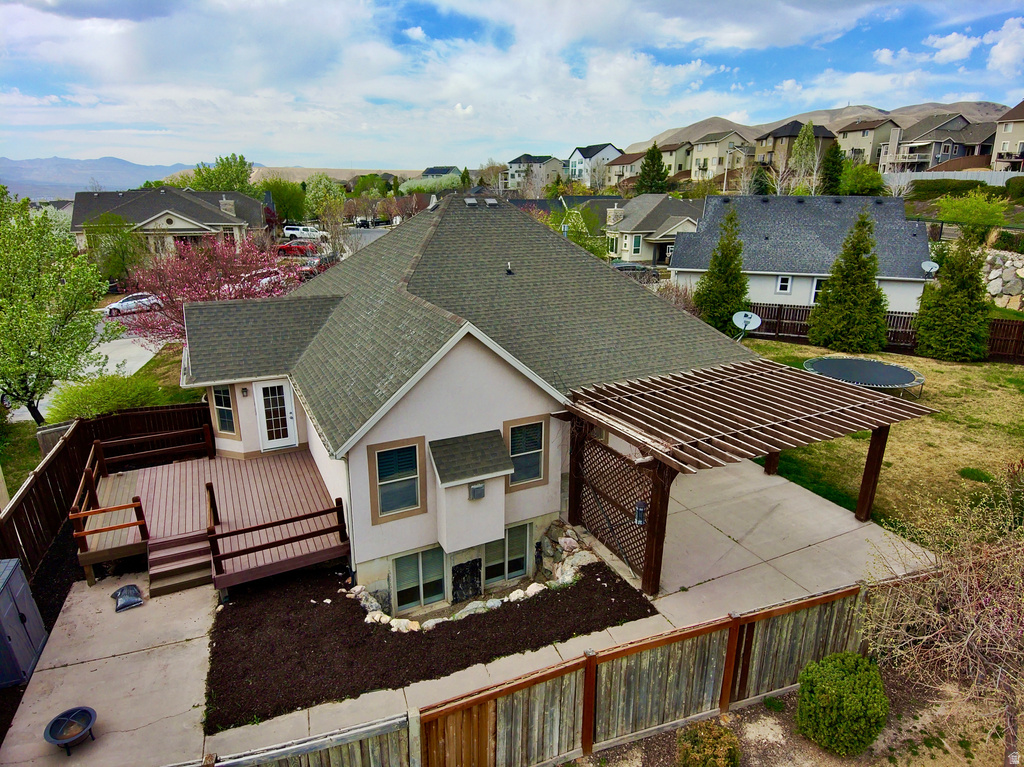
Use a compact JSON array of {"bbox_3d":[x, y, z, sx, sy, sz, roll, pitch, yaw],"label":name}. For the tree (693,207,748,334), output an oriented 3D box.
[{"bbox_3d":[11.434,-5.916,33.188,2.850,6.850,2.850,6,18,18],"label":"tree"}]

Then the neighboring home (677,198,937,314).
[{"bbox_3d":[19.185,-9.399,43.756,14.910,7.450,13.200,6,18,16],"label":"neighboring home"}]

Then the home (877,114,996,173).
[{"bbox_3d":[74.187,-41.780,107.877,12.000,9.600,13.500,-4,18,-14],"label":"home"}]

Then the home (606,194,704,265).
[{"bbox_3d":[17.462,-18.425,72.785,14.500,7.400,11.500,-9,20,-27],"label":"home"}]

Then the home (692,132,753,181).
[{"bbox_3d":[47.348,-50.818,139.000,11.500,10.500,10.000,-7,19,-20],"label":"home"}]

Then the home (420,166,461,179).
[{"bbox_3d":[-27.060,-79.704,242.324,13.000,9.000,10.000,10,20,28],"label":"home"}]

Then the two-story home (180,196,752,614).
[{"bbox_3d":[-1.995,-1.201,19.438,14.900,9.000,14.300,-8,20,-25],"label":"two-story home"}]

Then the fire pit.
[{"bbox_3d":[-6.521,5.222,9.225,0.660,0.410,0.660,-12,22,-33],"label":"fire pit"}]

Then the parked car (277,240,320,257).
[{"bbox_3d":[-21.955,-13.922,63.700,4.550,1.620,1.850,1,18,4],"label":"parked car"}]

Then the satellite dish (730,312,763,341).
[{"bbox_3d":[6.874,-1.700,18.200,0.830,0.820,0.600,6,19,18],"label":"satellite dish"}]

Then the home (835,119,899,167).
[{"bbox_3d":[68.162,-45.014,117.289,9.500,8.400,9.500,-4,18,-14],"label":"home"}]

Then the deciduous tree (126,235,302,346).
[{"bbox_3d":[-13.885,-3.891,28.500,7.100,5.600,6.600,-8,20,-24],"label":"deciduous tree"}]

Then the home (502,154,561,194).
[{"bbox_3d":[6.826,-68.496,201.433,13.500,11.200,12.000,9,19,27],"label":"home"}]

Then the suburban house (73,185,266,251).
[{"bbox_3d":[-36.095,-17.652,67.000,16.600,6.600,12.500,-7,19,-20],"label":"suburban house"}]

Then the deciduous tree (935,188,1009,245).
[{"bbox_3d":[34.433,-12.249,45.850,4.400,4.400,4.400,13,21,34],"label":"deciduous tree"}]

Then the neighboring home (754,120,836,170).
[{"bbox_3d":[56.107,-46.835,122.636,11.500,10.200,9.500,-6,18,-19],"label":"neighboring home"}]

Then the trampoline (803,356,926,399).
[{"bbox_3d":[14.157,-0.133,25.224,4.350,0.800,4.350,10,20,29],"label":"trampoline"}]

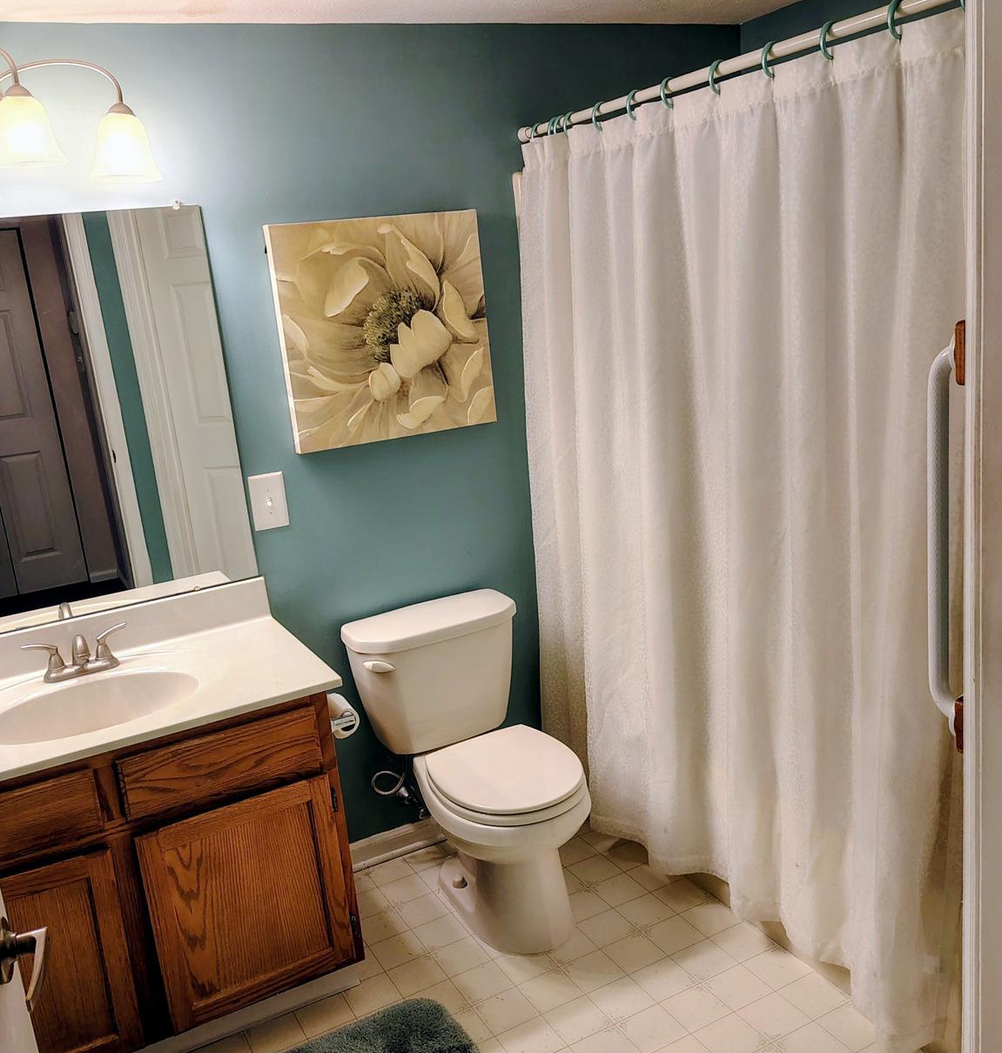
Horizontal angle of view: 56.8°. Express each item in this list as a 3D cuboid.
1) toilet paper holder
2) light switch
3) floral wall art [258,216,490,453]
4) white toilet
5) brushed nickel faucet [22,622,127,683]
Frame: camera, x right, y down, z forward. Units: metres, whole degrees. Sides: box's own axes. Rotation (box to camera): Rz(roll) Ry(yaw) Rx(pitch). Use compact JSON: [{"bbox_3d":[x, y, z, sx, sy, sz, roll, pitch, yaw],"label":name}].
[{"bbox_3d":[-0.398,0.441,2.183,0.101,0.090,0.132,-12,13,-26],"label":"toilet paper holder"},{"bbox_3d":[-0.595,-0.065,2.376,0.088,0.140,0.012,-12,13,-26],"label":"light switch"},{"bbox_3d":[-0.293,-0.518,2.444,0.570,0.568,0.043,-12,13,-26],"label":"floral wall art"},{"bbox_3d":[-0.057,0.627,2.375,0.480,0.736,0.660,-12,13,-26],"label":"white toilet"},{"bbox_3d":[-0.953,0.295,2.099,0.223,0.086,0.110,-12,13,-26],"label":"brushed nickel faucet"}]

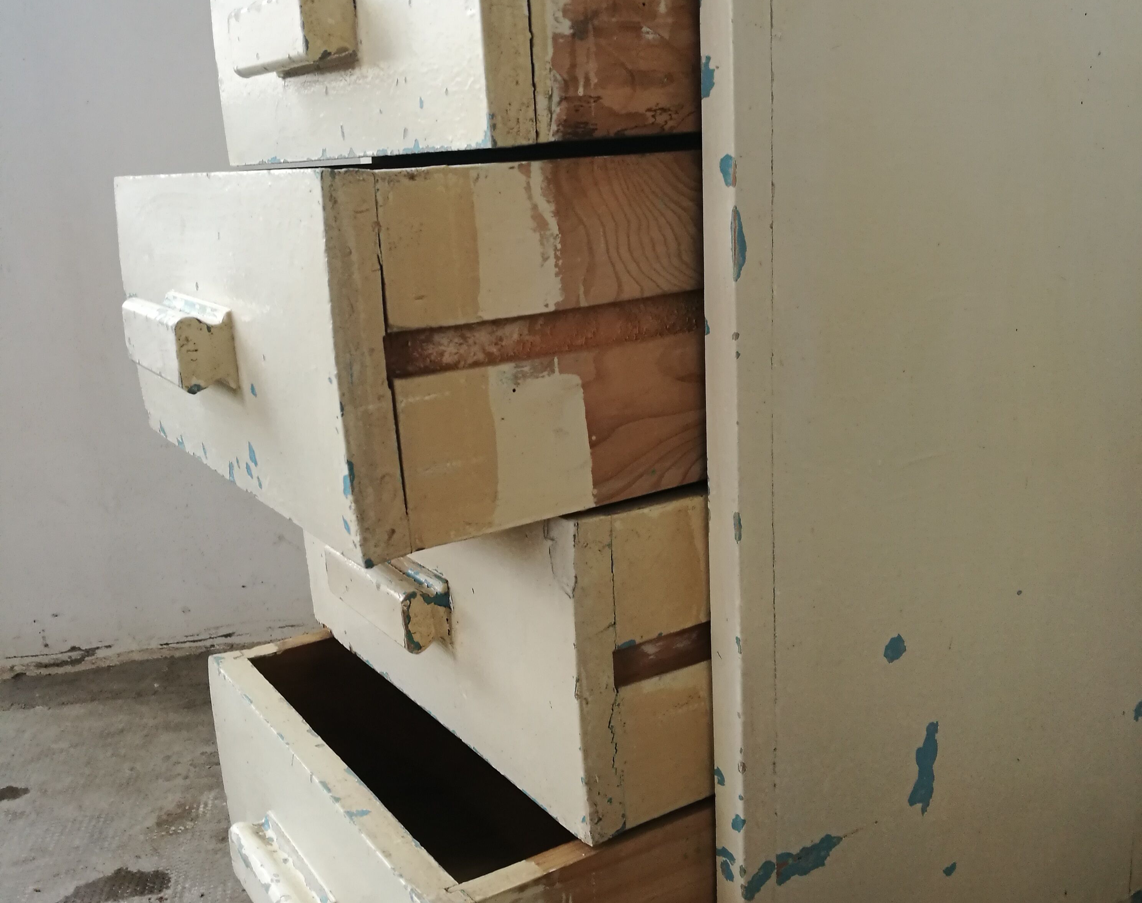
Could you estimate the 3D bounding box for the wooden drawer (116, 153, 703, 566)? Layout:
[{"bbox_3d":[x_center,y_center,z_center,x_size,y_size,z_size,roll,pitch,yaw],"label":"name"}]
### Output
[{"bbox_3d":[-0.075,-0.105,0.827,0.416,0.188,0.435,-12,17,-30],"label":"wooden drawer"}]

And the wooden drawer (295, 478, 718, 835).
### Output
[{"bbox_3d":[0.035,0.066,0.935,0.416,0.196,0.435,-11,16,-31],"label":"wooden drawer"}]

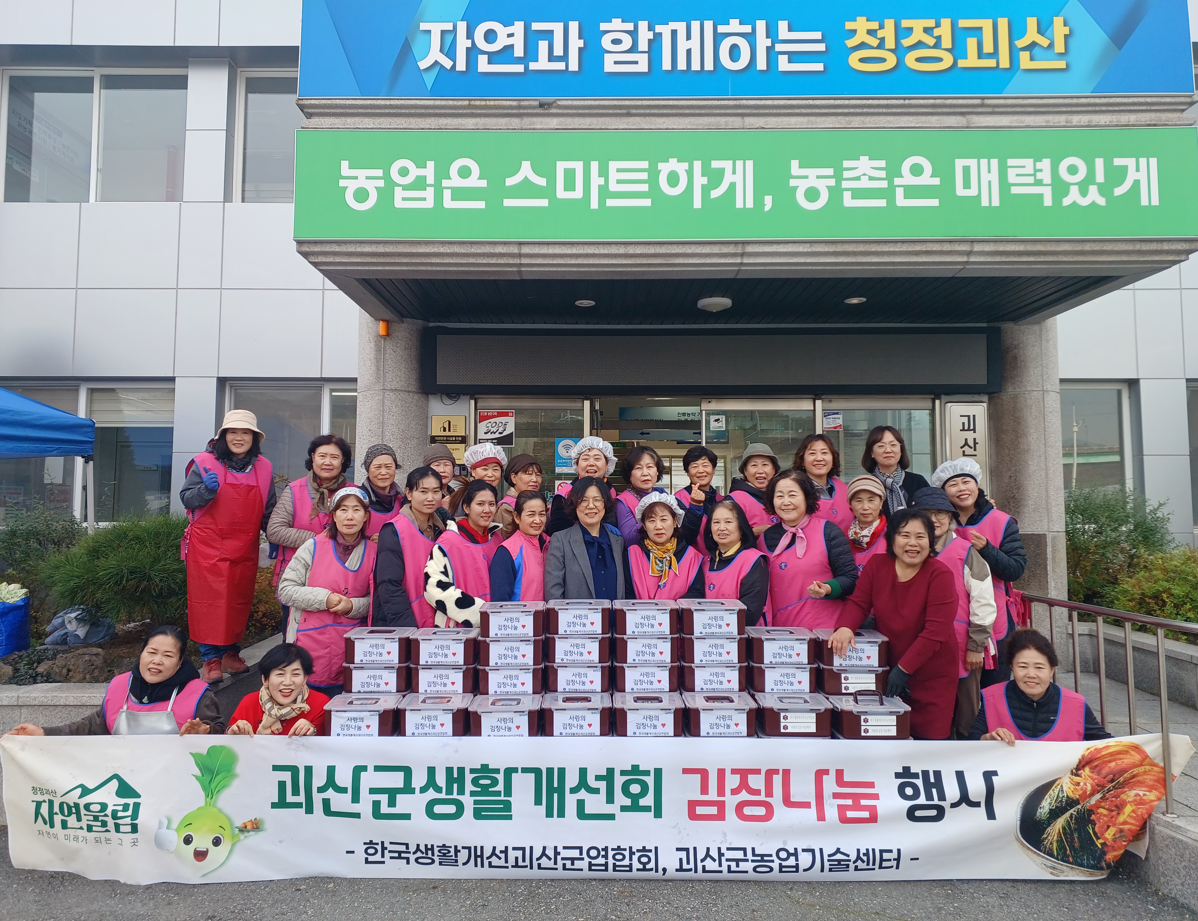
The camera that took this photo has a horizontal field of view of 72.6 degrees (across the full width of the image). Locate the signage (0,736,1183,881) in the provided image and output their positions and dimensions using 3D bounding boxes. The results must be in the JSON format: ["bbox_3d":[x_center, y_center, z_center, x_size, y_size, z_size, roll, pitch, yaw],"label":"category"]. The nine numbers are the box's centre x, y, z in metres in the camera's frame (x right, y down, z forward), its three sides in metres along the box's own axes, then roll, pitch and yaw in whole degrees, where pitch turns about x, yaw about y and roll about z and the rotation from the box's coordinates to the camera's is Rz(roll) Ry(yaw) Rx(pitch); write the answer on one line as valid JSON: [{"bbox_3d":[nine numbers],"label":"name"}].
[{"bbox_3d":[-0.013,1.468,3.450,4.970,0.600,0.140,0,-4,0],"label":"signage"}]

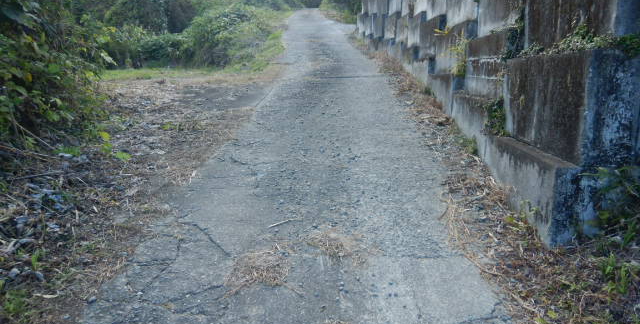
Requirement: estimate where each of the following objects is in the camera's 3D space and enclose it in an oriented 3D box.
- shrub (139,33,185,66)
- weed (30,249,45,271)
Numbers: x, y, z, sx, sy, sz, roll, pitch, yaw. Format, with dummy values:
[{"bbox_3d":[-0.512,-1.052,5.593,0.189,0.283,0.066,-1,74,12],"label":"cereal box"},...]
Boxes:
[{"bbox_3d":[-4.108,-2.916,11.500,1.220,0.870,1.000,0,11,0],"label":"shrub"},{"bbox_3d":[-1.745,0.608,2.740,0.088,0.125,0.085,0,11,0],"label":"weed"}]

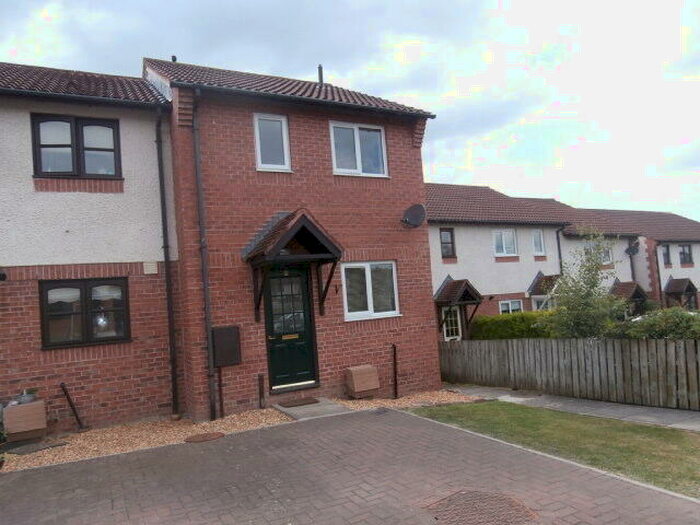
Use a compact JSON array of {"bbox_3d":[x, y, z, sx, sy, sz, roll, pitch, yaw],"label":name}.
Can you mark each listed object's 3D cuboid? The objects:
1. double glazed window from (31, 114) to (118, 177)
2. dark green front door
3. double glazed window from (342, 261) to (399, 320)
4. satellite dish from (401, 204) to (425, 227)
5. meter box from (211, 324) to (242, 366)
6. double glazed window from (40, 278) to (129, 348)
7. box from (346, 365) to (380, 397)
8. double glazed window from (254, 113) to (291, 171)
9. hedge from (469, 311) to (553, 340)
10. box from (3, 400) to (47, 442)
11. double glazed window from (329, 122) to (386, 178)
[{"bbox_3d":[-4.344,-1.840,7.773,1.250,1.000,0.100,-3,-3,-27],"label":"double glazed window"},{"bbox_3d":[-1.000,1.091,8.247,0.830,2.020,0.090,-3,-3,-27],"label":"dark green front door"},{"bbox_3d":[0.403,0.519,8.966,1.170,1.040,0.100,-3,-3,-27],"label":"double glazed window"},{"bbox_3d":[1.218,-0.869,9.137,0.430,0.440,0.300,-6,-4,36],"label":"satellite dish"},{"bbox_3d":[-1.912,1.312,7.576,0.410,0.610,0.170,-3,-3,-27],"label":"meter box"},{"bbox_3d":[-4.143,0.788,7.644,1.250,1.060,0.100,-3,-3,-27],"label":"double glazed window"},{"bbox_3d":[0.259,2.081,8.516,0.480,0.500,0.320,-3,-3,-27],"label":"box"},{"bbox_3d":[-1.318,-2.047,8.304,0.620,1.000,0.100,-3,-3,-27],"label":"double glazed window"},{"bbox_3d":[4.900,2.476,14.650,0.850,1.750,3.100,-3,-3,-27],"label":"hedge"},{"bbox_3d":[-4.680,2.288,6.997,0.480,0.480,0.320,-3,-3,-27],"label":"box"},{"bbox_3d":[0.193,-2.113,9.091,1.170,1.000,0.100,-3,-3,-27],"label":"double glazed window"}]

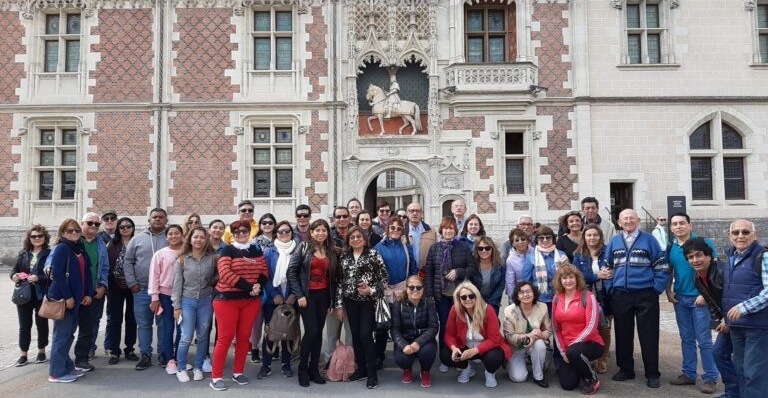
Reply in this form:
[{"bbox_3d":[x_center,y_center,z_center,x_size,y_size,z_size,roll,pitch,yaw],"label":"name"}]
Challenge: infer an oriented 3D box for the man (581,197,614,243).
[{"bbox_3d":[2.500,0.860,6.950,0.520,1.760,0.330,-1,-3,16],"label":"man"}]

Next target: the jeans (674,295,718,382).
[{"bbox_3d":[3.007,1.321,5.550,0.420,0.894,0.300,-2,-4,25],"label":"jeans"}]

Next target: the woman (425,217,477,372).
[{"bbox_3d":[0.712,1.017,6.291,0.560,1.630,0.360,-1,-3,5],"label":"woman"}]

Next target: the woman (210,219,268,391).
[{"bbox_3d":[-1.393,1.005,5.620,0.560,1.611,0.380,1,-4,-19],"label":"woman"}]

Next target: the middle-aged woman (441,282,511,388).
[{"bbox_3d":[0.928,1.349,5.904,0.640,1.000,0.640,-1,-3,11],"label":"middle-aged woman"}]

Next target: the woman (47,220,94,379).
[{"bbox_3d":[-3.235,1.038,5.939,0.380,1.630,0.450,-3,-3,37],"label":"woman"}]

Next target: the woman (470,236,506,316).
[{"bbox_3d":[1.083,1.130,5.980,0.470,1.480,0.330,-1,-3,9],"label":"woman"}]

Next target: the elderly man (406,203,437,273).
[{"bbox_3d":[0.366,0.956,6.893,0.500,1.800,0.330,-1,-3,2],"label":"elderly man"}]

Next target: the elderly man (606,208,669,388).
[{"bbox_3d":[2.443,0.929,5.628,0.580,1.695,0.370,-2,-4,18],"label":"elderly man"}]

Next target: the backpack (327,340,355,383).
[{"bbox_3d":[-0.431,1.648,5.850,0.290,0.400,0.190,0,-3,-3],"label":"backpack"}]

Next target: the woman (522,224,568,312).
[{"bbox_3d":[1.714,1.067,6.120,0.500,1.570,0.330,-1,-3,10],"label":"woman"}]

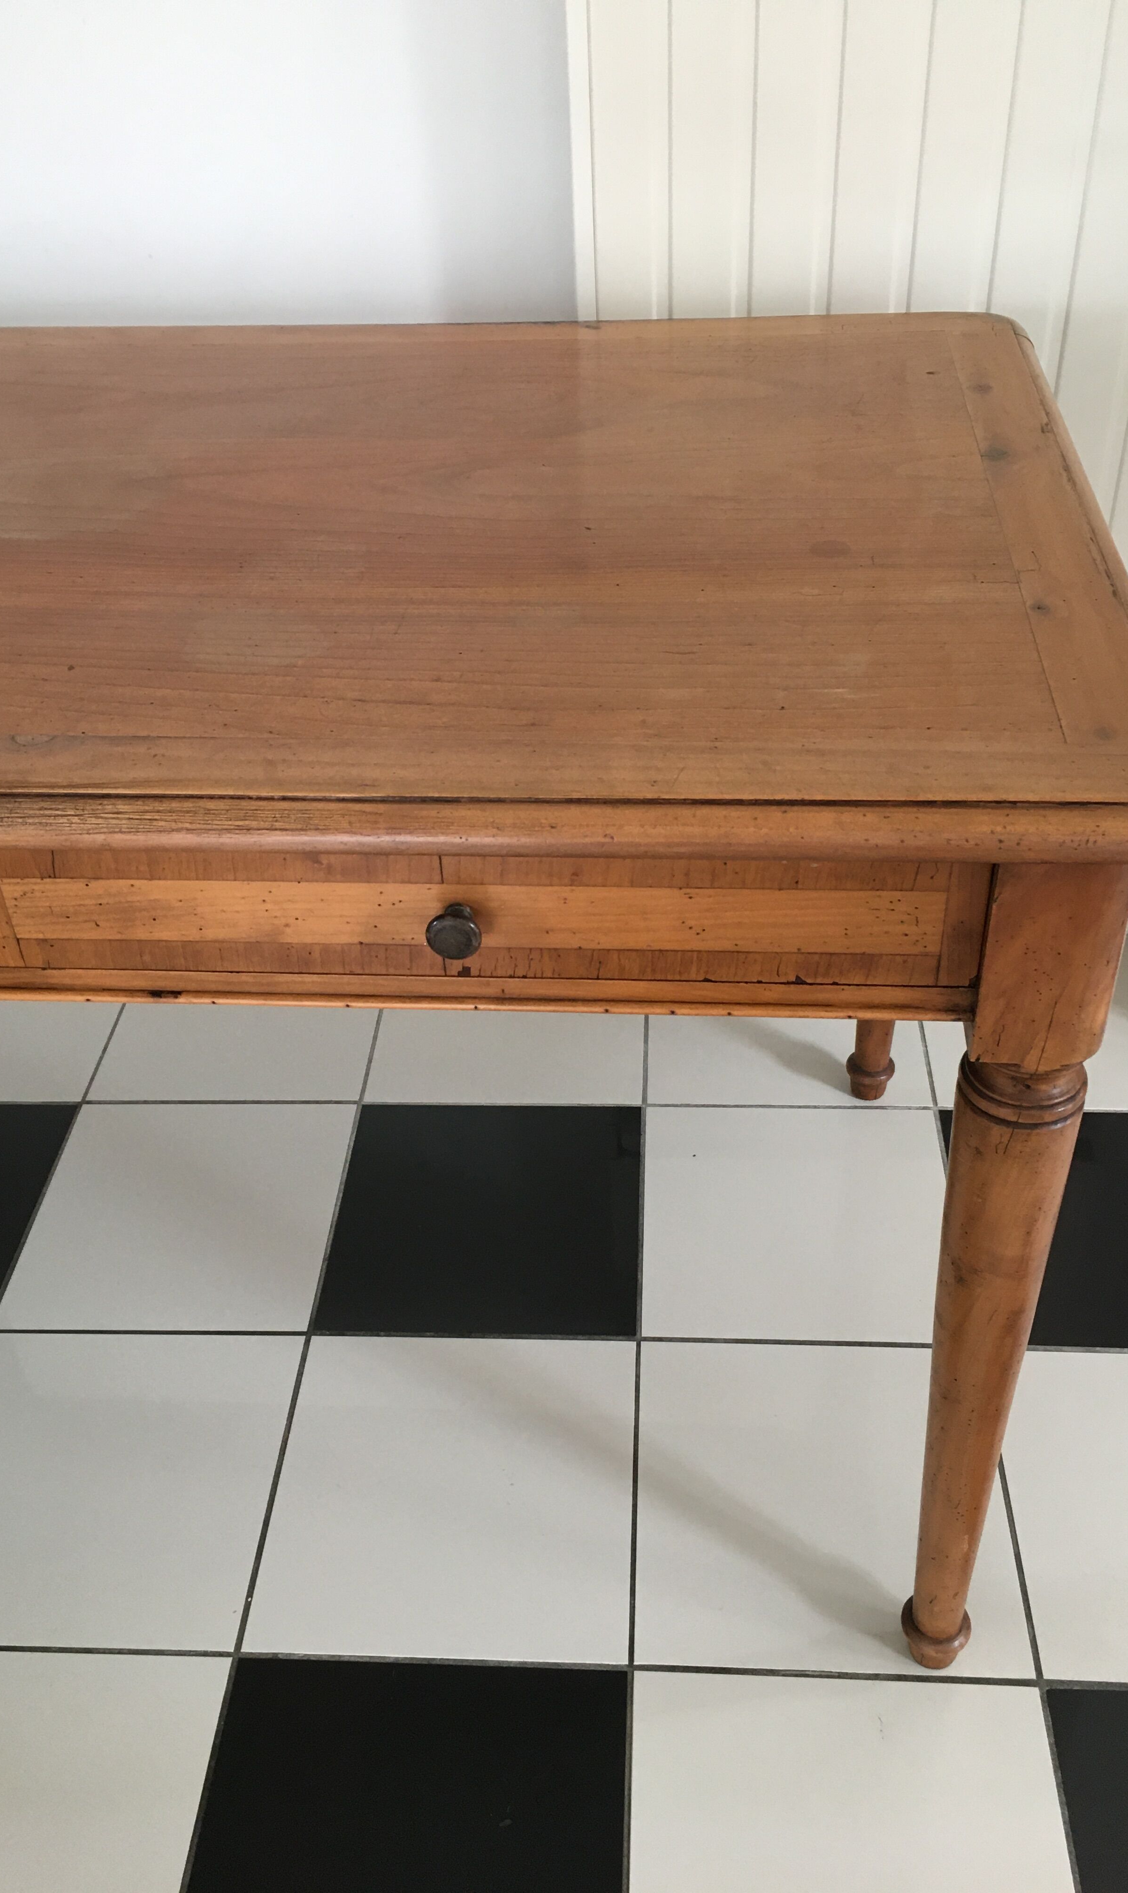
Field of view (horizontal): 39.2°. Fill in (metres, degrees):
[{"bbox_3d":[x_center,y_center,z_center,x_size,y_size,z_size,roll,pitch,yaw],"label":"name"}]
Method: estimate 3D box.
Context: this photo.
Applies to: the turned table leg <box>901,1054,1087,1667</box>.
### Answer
[{"bbox_3d":[0.259,0.287,1.000,0.065,0.624,0.065,0,39,4],"label":"turned table leg"}]

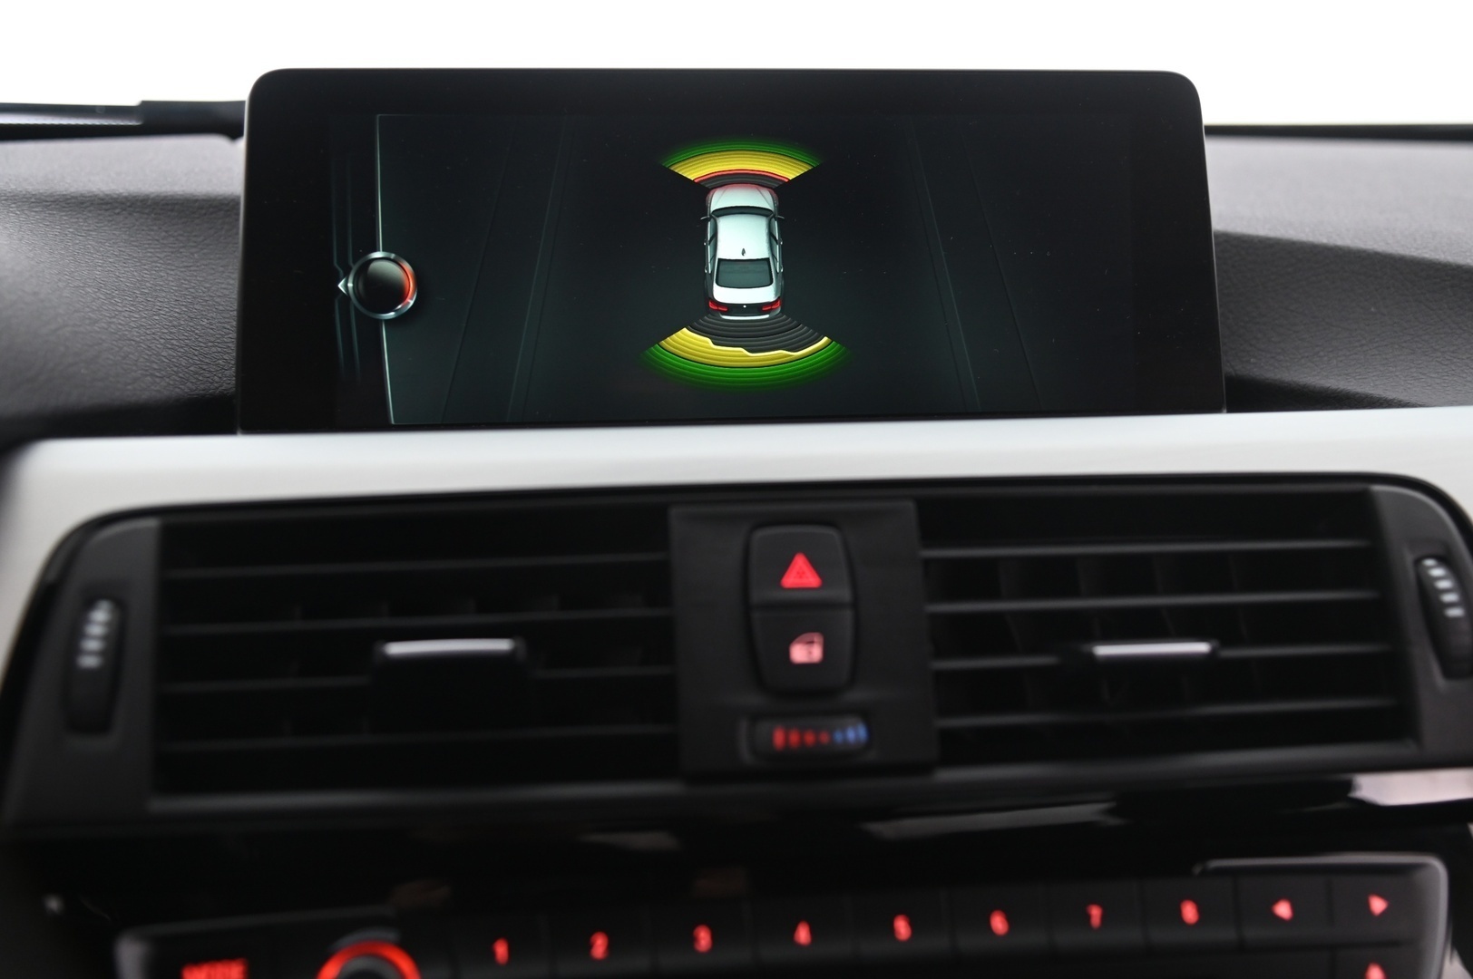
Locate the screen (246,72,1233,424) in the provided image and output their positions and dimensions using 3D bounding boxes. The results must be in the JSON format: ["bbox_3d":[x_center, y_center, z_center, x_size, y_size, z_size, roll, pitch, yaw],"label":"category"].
[{"bbox_3d":[0.000,-0.062,0.519,0.258,0.093,0.022,-1,1,-7],"label":"screen"}]

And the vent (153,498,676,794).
[{"bbox_3d":[-0.075,0.041,0.470,0.119,0.066,0.032,-1,-18,-7],"label":"vent"}]

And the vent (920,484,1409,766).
[{"bbox_3d":[0.103,0.037,0.493,0.117,0.067,0.032,-1,-18,-7],"label":"vent"}]

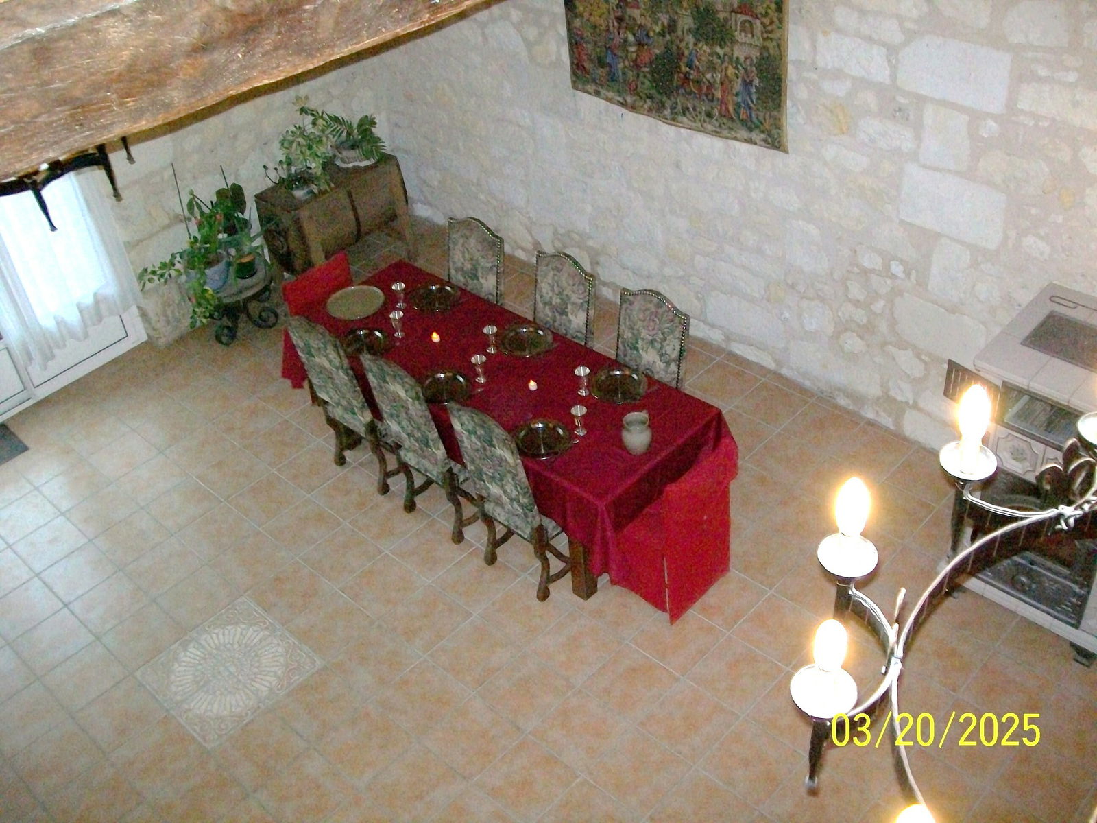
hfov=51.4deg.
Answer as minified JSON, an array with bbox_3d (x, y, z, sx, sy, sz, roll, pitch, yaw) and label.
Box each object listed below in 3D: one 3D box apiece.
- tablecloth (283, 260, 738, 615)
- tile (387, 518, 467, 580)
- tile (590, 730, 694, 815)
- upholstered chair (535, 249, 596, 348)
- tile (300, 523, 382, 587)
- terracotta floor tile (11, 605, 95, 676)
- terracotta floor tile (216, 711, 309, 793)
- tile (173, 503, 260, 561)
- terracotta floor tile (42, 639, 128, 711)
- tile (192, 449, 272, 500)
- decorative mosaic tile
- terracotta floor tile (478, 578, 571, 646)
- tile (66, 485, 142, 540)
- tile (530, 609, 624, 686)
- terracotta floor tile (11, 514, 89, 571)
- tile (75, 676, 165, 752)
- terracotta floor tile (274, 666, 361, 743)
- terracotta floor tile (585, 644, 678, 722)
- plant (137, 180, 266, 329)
[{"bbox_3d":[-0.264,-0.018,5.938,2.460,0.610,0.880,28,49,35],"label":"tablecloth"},{"bbox_3d":[-0.601,0.709,5.885,0.325,0.010,0.325,28,49,35],"label":"tile"},{"bbox_3d":[0.388,1.529,4.831,0.321,0.010,0.321,28,49,34],"label":"tile"},{"bbox_3d":[-0.067,-0.258,6.115,0.460,1.120,0.560,28,49,35],"label":"upholstered chair"},{"bbox_3d":[-1.082,0.753,5.961,0.321,0.010,0.321,28,49,34],"label":"tile"},{"bbox_3d":[-2.419,1.121,5.569,0.330,0.010,0.330,28,49,35],"label":"terracotta floor tile"},{"bbox_3d":[-1.253,1.470,4.965,0.330,0.010,0.330,28,49,35],"label":"terracotta floor tile"},{"bbox_3d":[-1.790,0.655,6.159,0.321,0.010,0.321,28,49,34],"label":"tile"},{"bbox_3d":[-2.206,1.265,5.441,0.321,0.010,0.321,28,49,34],"label":"terracotta floor tile"},{"bbox_3d":[-1.800,0.362,6.511,0.332,0.012,0.332,28,49,35],"label":"tile"},{"bbox_3d":[-1.521,1.223,5.417,0.656,0.010,0.656,28,49,34],"label":"decorative mosaic tile"},{"bbox_3d":[-0.116,0.971,5.529,0.332,0.012,0.332,28,49,35],"label":"terracotta floor tile"},{"bbox_3d":[-2.476,0.558,6.343,0.332,0.012,0.332,28,49,35],"label":"tile"},{"bbox_3d":[0.129,1.110,5.388,0.321,0.010,0.321,28,49,34],"label":"tile"},{"bbox_3d":[-2.702,0.719,6.190,0.321,0.010,0.321,28,49,34],"label":"terracotta floor tile"},{"bbox_3d":[-1.954,1.383,5.204,0.332,0.012,0.332,28,49,35],"label":"tile"},{"bbox_3d":[-1.043,1.328,5.179,0.332,0.012,0.332,28,49,35],"label":"terracotta floor tile"},{"bbox_3d":[0.371,1.217,5.119,0.325,0.010,0.325,28,49,35],"label":"terracotta floor tile"},{"bbox_3d":[-2.204,-0.968,7.279,0.550,0.740,0.760,28,49,35],"label":"plant"}]

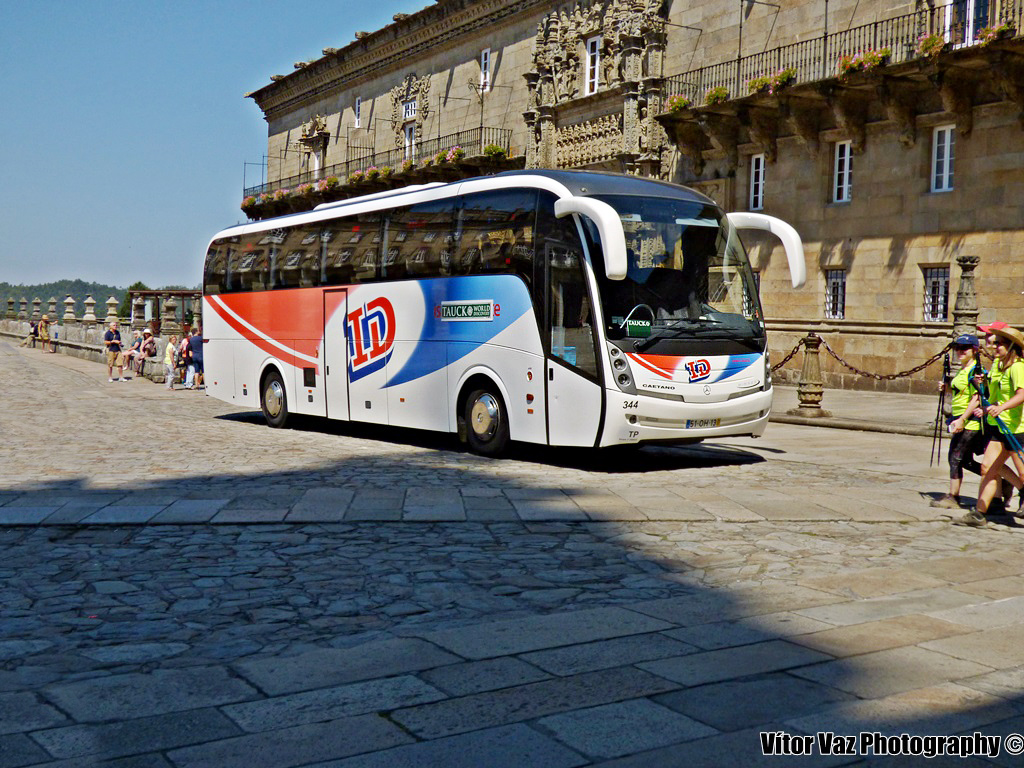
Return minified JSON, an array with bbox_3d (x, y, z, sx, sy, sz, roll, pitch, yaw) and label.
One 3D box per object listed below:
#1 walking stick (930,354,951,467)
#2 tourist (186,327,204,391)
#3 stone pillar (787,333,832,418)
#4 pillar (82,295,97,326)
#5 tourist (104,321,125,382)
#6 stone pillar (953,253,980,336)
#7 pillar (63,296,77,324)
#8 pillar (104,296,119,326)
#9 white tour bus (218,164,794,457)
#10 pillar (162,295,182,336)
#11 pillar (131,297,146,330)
[{"bbox_3d":[4.049,0.253,10.050,0.100,1.100,0.080,5,4,-24],"label":"walking stick"},{"bbox_3d":[-9.184,-0.728,31.000,0.550,1.760,0.420,0,4,-18],"label":"tourist"},{"bbox_3d":[5.690,-0.200,20.300,0.750,1.530,0.750,-1,5,-32],"label":"stone pillar"},{"bbox_3d":[-16.387,-2.834,41.402,0.460,1.070,0.460,-1,5,-34],"label":"pillar"},{"bbox_3d":[-11.683,-0.935,31.300,0.560,1.740,0.460,-2,6,-45],"label":"tourist"},{"bbox_3d":[7.488,-0.706,17.700,0.740,2.820,0.740,-1,5,-32],"label":"stone pillar"},{"bbox_3d":[-18.406,-3.048,44.336,0.460,1.080,0.460,-1,5,-34],"label":"pillar"},{"bbox_3d":[-14.431,-2.619,38.468,0.460,1.050,0.460,-1,5,-34],"label":"pillar"},{"bbox_3d":[-1.333,-1.051,16.782,2.780,3.700,12.340,-2,3,-37],"label":"white tour bus"},{"bbox_3d":[-10.424,-2.066,32.600,0.530,1.120,0.530,-1,5,-34],"label":"pillar"},{"bbox_3d":[-12.396,-2.336,35.534,0.490,1.070,0.490,-1,5,-34],"label":"pillar"}]

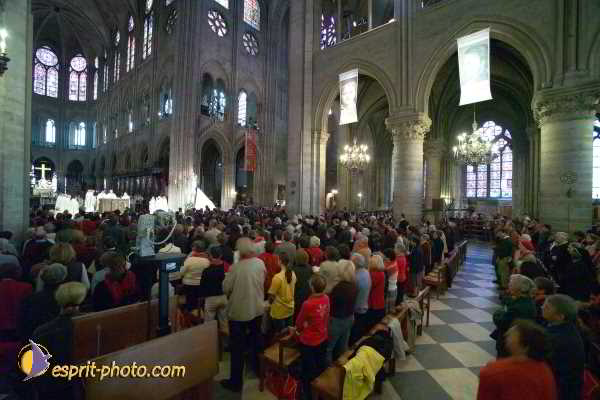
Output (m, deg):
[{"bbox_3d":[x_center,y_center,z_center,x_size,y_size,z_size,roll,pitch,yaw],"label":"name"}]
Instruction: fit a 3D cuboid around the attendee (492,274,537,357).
[{"bbox_3d":[2.010,1.480,2.350,0.340,1.600,0.480,1,0,39],"label":"attendee"}]

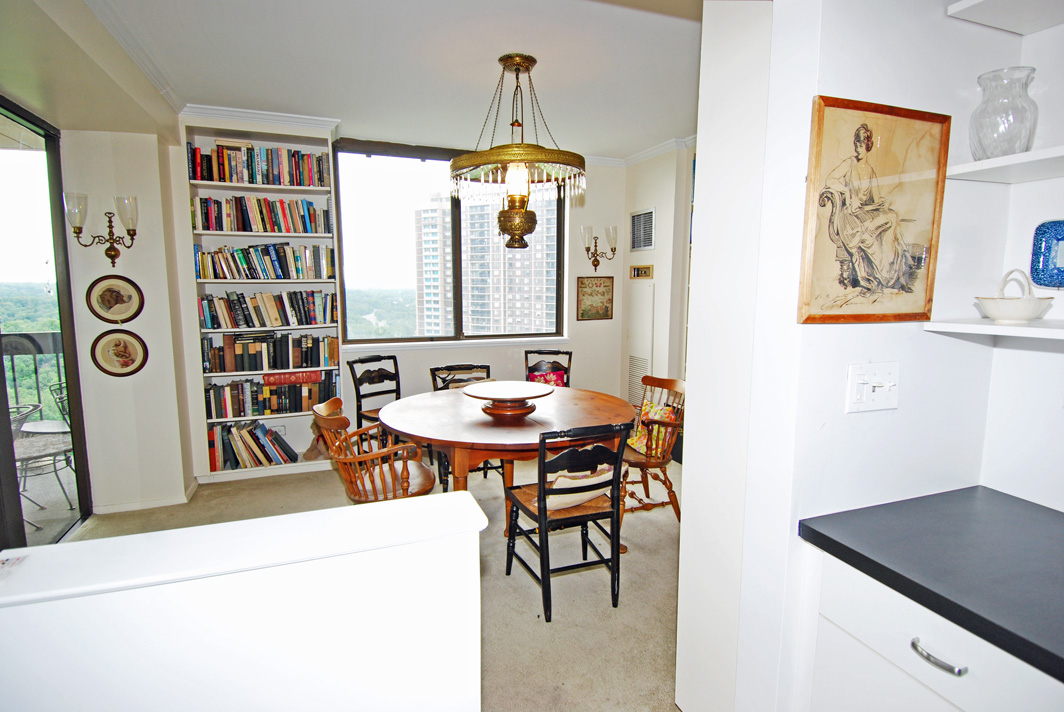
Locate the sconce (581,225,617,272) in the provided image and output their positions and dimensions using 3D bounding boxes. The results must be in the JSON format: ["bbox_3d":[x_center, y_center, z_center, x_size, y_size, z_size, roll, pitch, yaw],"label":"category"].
[{"bbox_3d":[0.628,-1.008,5.074,0.376,0.416,0.180,-2,7,-19],"label":"sconce"}]

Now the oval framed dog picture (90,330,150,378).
[{"bbox_3d":[-2.383,-0.014,3.085,0.277,0.279,0.024,-3,7,-20],"label":"oval framed dog picture"}]

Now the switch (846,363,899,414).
[{"bbox_3d":[0.793,0.074,1.228,0.162,0.114,0.018,-2,7,-19],"label":"switch"}]

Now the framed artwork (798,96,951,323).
[{"bbox_3d":[0.745,-0.302,1.159,0.400,0.462,0.025,-2,7,-19],"label":"framed artwork"}]

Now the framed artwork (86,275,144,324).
[{"bbox_3d":[-2.381,-0.321,3.048,0.277,0.281,0.024,-3,7,-20],"label":"framed artwork"}]

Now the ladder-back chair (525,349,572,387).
[{"bbox_3d":[0.104,0.382,4.310,0.440,0.810,0.520,1,7,9],"label":"ladder-back chair"}]

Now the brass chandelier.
[{"bbox_3d":[-0.076,-1.031,2.741,0.695,0.930,0.695,0,7,0],"label":"brass chandelier"}]

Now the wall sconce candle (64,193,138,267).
[{"bbox_3d":[-2.341,-0.682,2.939,0.357,0.382,0.174,-3,7,-20],"label":"wall sconce candle"}]

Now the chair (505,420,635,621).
[{"bbox_3d":[0.142,0.630,2.265,0.440,0.806,0.525,-2,7,-19],"label":"chair"}]

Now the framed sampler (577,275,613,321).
[{"bbox_3d":[0.572,-0.512,4.785,0.366,0.389,0.024,-3,7,-20],"label":"framed sampler"}]

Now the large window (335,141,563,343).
[{"bbox_3d":[-0.628,-0.951,4.631,1.980,1.640,0.100,-2,7,-19],"label":"large window"}]

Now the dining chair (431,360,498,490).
[{"bbox_3d":[-0.437,0.530,3.699,0.450,0.845,0.490,-2,7,-19],"label":"dining chair"}]

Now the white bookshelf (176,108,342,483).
[{"bbox_3d":[-1.970,-0.403,4.019,1.040,2.620,0.330,-2,7,-19],"label":"white bookshelf"}]

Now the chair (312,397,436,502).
[{"bbox_3d":[-0.781,0.652,2.676,0.570,0.850,0.560,-4,8,-27],"label":"chair"}]

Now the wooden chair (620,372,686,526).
[{"bbox_3d":[0.640,0.572,3.331,0.570,0.850,0.560,-2,7,-14],"label":"wooden chair"}]

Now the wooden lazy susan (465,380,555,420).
[{"bbox_3d":[-0.126,0.245,2.787,0.485,0.140,0.485,-2,7,-19],"label":"wooden lazy susan"}]

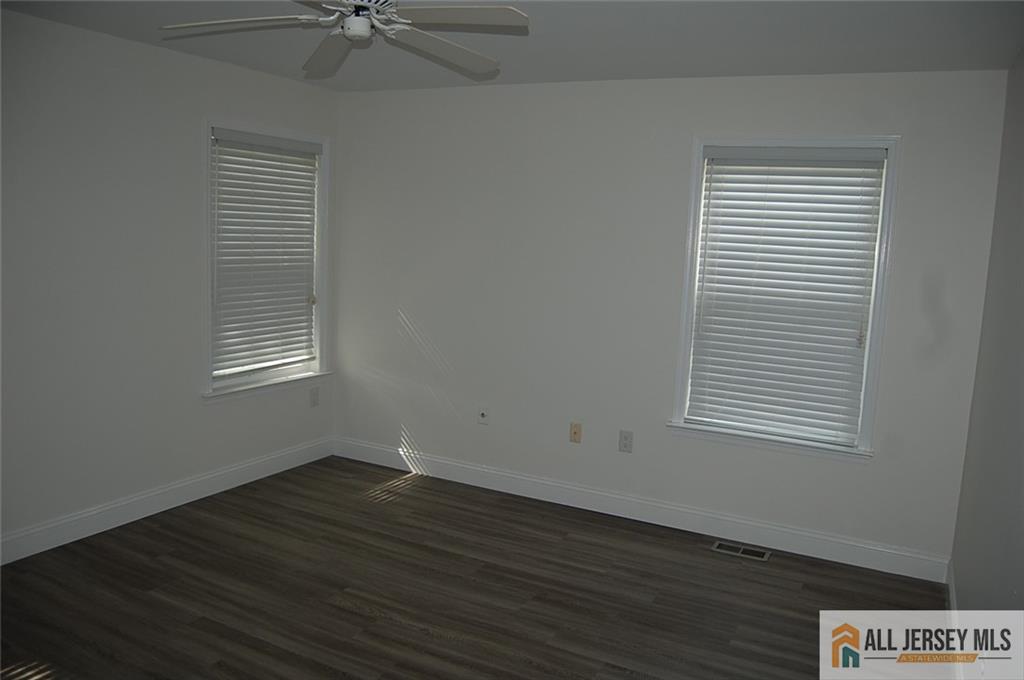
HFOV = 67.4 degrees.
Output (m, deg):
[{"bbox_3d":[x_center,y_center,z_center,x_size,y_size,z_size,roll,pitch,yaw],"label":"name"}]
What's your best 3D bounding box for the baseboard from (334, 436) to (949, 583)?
[{"bbox_3d":[0.426,0.919,4.498,3.734,0.138,0.020,6,9,26],"label":"baseboard"}]

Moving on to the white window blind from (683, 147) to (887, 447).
[{"bbox_3d":[1.366,-0.234,3.928,0.873,1.469,0.060,6,9,26],"label":"white window blind"}]

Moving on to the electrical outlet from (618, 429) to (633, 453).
[{"bbox_3d":[0.646,0.579,4.351,0.074,0.119,0.010,6,9,26],"label":"electrical outlet"}]

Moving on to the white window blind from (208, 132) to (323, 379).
[{"bbox_3d":[-1.480,-0.525,4.667,0.060,1.388,0.898,6,9,26],"label":"white window blind"}]

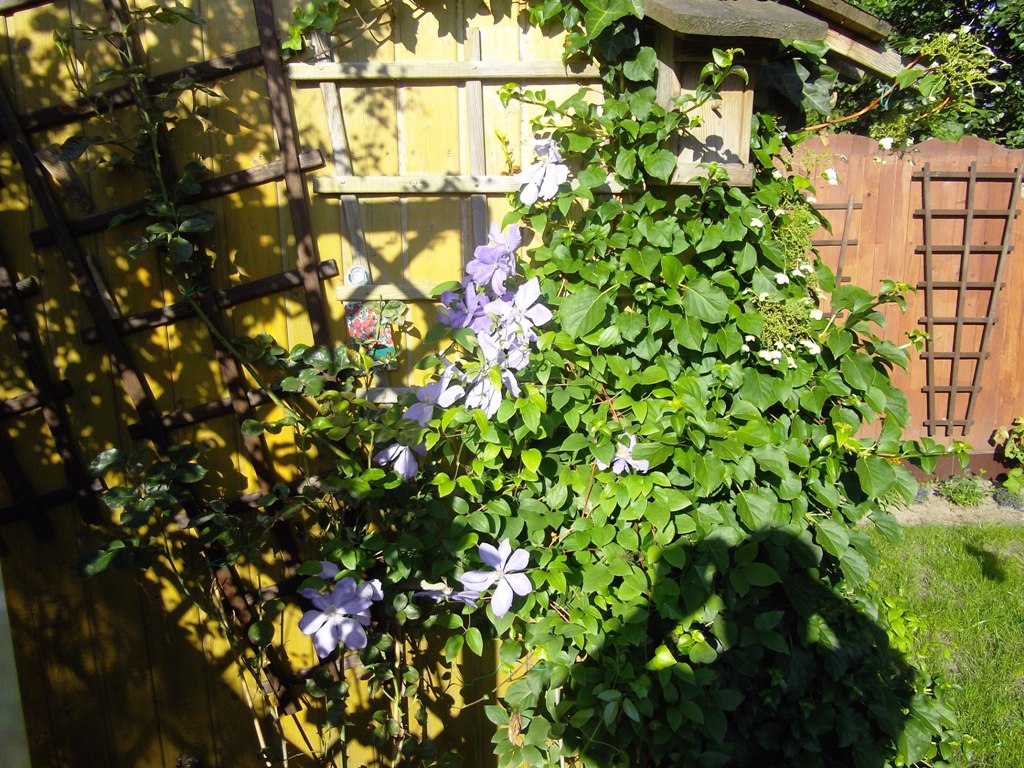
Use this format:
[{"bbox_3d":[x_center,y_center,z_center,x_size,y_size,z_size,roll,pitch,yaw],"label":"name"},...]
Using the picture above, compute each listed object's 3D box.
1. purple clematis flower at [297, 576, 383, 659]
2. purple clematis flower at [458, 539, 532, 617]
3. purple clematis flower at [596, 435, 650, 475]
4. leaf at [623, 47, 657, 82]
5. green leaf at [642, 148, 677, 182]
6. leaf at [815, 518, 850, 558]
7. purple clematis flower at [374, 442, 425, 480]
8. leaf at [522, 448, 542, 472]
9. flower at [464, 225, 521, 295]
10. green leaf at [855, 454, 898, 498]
[{"bbox_3d":[-0.305,0.405,1.390,0.136,0.139,0.050,-1,-19,-3],"label":"purple clematis flower"},{"bbox_3d":[-0.030,0.351,1.450,0.134,0.145,0.045,-1,-2,-6],"label":"purple clematis flower"},{"bbox_3d":[0.198,0.125,1.420,0.096,0.082,0.045,2,-12,8],"label":"purple clematis flower"},{"bbox_3d":[0.220,-0.552,1.380,0.059,0.068,0.020,3,-2,13],"label":"leaf"},{"bbox_3d":[0.242,-0.358,1.310,0.056,0.057,0.015,-1,-11,-3],"label":"green leaf"},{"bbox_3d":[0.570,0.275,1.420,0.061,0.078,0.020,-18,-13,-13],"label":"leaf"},{"bbox_3d":[-0.196,0.135,1.390,0.100,0.083,0.060,1,-22,6],"label":"purple clematis flower"},{"bbox_3d":[0.035,0.130,1.360,0.034,0.043,0.010,0,-17,0],"label":"leaf"},{"bbox_3d":[-0.035,-0.221,1.420,0.100,0.125,0.060,1,3,4],"label":"flower"},{"bbox_3d":[0.637,0.162,1.400,0.076,0.077,0.022,11,2,39],"label":"green leaf"}]

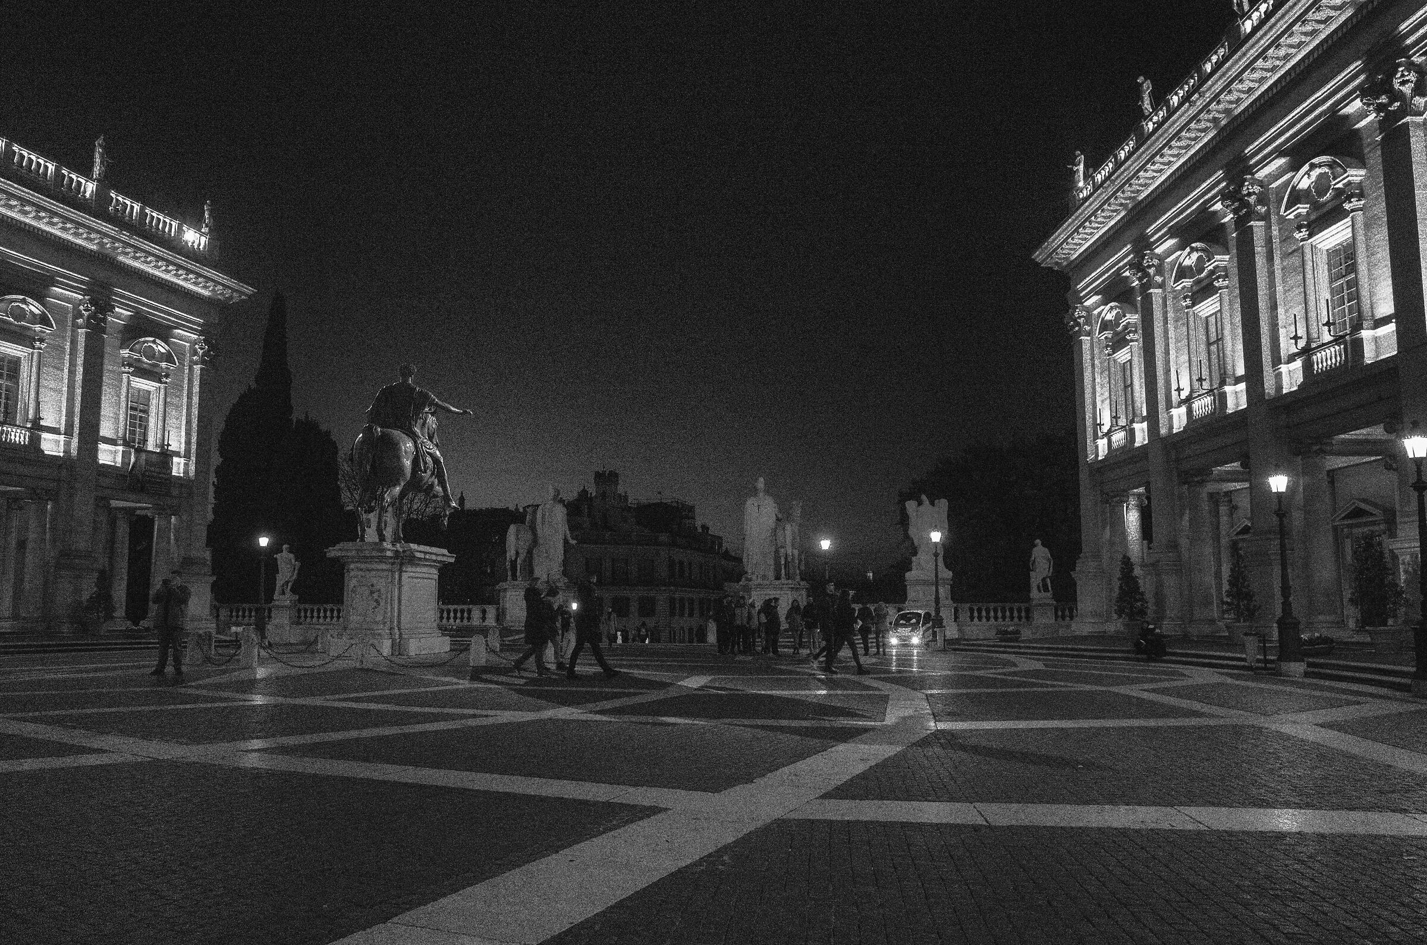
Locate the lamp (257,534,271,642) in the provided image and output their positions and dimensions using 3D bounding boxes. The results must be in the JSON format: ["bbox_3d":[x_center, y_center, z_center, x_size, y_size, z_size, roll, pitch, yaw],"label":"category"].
[{"bbox_3d":[-19.563,5.050,48.000,0.620,4.700,0.620,-1,-7,5],"label":"lamp"}]

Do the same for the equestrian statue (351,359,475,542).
[{"bbox_3d":[-6.953,-0.346,25.119,2.250,4.200,3.500,-1,-7,6],"label":"equestrian statue"}]

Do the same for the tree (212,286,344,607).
[{"bbox_3d":[-26.535,-1.115,67.696,7.000,20.381,7.000,-1,-7,6],"label":"tree"}]

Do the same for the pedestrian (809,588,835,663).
[{"bbox_3d":[2.257,3.107,22.314,0.850,1.780,0.500,0,-7,-3],"label":"pedestrian"}]

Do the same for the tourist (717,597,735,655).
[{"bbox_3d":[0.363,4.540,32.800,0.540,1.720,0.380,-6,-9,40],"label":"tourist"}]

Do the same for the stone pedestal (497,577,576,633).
[{"bbox_3d":[-9.889,7.428,62.000,3.700,2.800,2.500,-1,-7,5],"label":"stone pedestal"}]

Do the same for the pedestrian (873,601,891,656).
[{"bbox_3d":[5.064,4.702,33.435,0.500,1.650,0.400,2,-7,-17],"label":"pedestrian"}]

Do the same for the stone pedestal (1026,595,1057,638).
[{"bbox_3d":[15.255,6.697,51.385,1.300,1.949,1.300,-1,-7,6],"label":"stone pedestal"}]

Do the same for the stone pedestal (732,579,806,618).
[{"bbox_3d":[2.588,6.376,53.032,3.500,2.544,2.400,-1,-7,6],"label":"stone pedestal"}]

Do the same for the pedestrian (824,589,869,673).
[{"bbox_3d":[2.770,3.284,22.841,0.850,1.730,0.500,0,-7,-6],"label":"pedestrian"}]

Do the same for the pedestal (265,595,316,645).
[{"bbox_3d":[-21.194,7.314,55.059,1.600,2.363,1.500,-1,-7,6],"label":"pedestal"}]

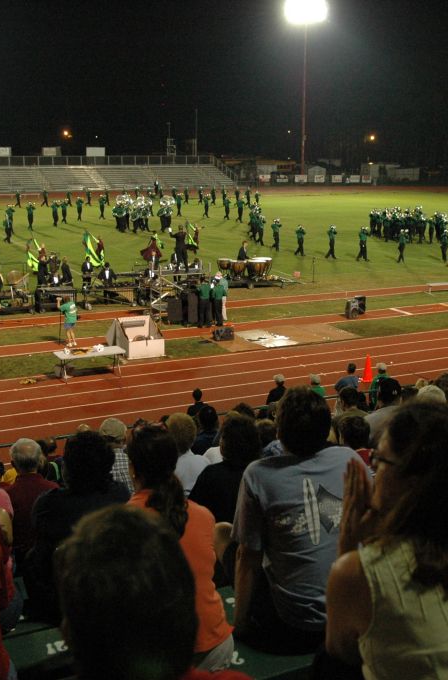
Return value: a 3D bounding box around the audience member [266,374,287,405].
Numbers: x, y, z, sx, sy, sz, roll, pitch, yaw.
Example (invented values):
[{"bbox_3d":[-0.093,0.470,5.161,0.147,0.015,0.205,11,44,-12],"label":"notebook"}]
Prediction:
[{"bbox_3d":[1.176,1.582,18.490,0.520,1.730,0.380,-6,15,-25],"label":"audience member"}]

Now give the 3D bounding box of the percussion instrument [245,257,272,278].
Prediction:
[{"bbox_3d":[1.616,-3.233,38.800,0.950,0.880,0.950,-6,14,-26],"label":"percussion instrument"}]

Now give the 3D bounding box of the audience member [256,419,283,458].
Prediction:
[{"bbox_3d":[0.282,1.166,7.144,0.450,1.137,0.720,-6,15,-25],"label":"audience member"}]

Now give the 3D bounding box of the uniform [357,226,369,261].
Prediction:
[{"bbox_3d":[7.362,-5.078,45.105,0.550,1.750,0.500,-6,14,-24],"label":"uniform"}]

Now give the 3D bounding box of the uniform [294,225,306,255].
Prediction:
[{"bbox_3d":[4.249,-5.524,47.153,0.520,1.700,0.580,11,17,41],"label":"uniform"}]

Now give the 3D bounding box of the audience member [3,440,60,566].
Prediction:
[{"bbox_3d":[-1.228,1.166,5.299,0.480,1.280,0.720,-6,14,-26],"label":"audience member"}]

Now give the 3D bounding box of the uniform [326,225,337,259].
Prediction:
[{"bbox_3d":[5.813,-5.260,45.889,0.520,1.750,0.500,-6,14,-24],"label":"uniform"}]

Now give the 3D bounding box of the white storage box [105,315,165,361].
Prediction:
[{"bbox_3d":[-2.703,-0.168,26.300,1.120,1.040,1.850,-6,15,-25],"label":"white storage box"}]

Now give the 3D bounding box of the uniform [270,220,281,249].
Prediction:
[{"bbox_3d":[3.197,-6.233,51.114,0.620,1.800,0.700,-6,15,-25],"label":"uniform"}]

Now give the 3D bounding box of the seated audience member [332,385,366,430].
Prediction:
[{"bbox_3d":[1.156,1.052,8.700,0.470,1.290,0.720,-6,14,-26],"label":"seated audience member"}]

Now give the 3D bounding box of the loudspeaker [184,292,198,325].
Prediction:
[{"bbox_3d":[-1.106,-1.083,28.565,0.480,1.030,0.480,-3,13,-14],"label":"loudspeaker"}]

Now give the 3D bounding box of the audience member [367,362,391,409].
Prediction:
[{"bbox_3d":[3.536,1.362,19.481,0.520,1.730,0.380,-6,15,-25],"label":"audience member"}]

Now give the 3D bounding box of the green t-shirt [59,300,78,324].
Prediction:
[{"bbox_3d":[-4.848,-0.853,26.663,0.500,0.660,0.360,-6,14,-24],"label":"green t-shirt"}]

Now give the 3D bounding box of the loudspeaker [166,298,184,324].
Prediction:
[{"bbox_3d":[-1.757,-1.048,30.381,0.500,0.880,0.450,-6,14,-24],"label":"loudspeaker"}]

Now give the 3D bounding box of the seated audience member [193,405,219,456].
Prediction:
[{"bbox_3d":[-0.245,1.274,9.034,0.470,1.270,0.750,-6,14,-24],"label":"seated audience member"}]

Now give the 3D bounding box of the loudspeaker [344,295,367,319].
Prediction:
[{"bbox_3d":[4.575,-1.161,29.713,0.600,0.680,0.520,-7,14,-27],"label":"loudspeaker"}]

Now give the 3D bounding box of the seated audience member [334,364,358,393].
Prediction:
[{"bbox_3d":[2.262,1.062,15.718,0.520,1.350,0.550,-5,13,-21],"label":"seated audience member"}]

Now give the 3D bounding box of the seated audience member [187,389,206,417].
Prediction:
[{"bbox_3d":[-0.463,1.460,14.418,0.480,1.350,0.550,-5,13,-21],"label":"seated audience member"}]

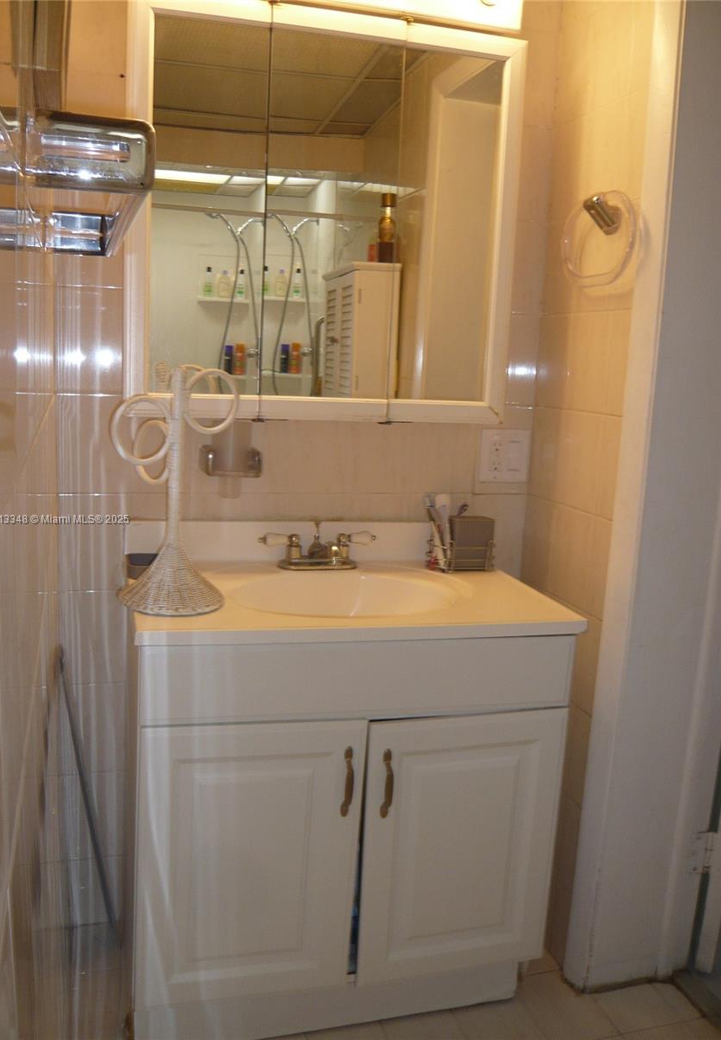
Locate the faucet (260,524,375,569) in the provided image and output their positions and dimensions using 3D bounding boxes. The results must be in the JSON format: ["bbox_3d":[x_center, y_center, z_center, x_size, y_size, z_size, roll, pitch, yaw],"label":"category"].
[{"bbox_3d":[-0.078,0.061,1.729,0.252,0.094,0.144,0,10,-14],"label":"faucet"}]

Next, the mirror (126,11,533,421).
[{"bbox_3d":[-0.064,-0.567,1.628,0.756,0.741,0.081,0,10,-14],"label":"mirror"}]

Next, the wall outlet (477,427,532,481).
[{"bbox_3d":[0.328,-0.144,1.901,0.117,0.117,0.012,0,10,-14],"label":"wall outlet"}]

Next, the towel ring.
[{"bbox_3d":[0.446,-0.518,1.555,0.062,0.159,0.210,0,10,-14],"label":"towel ring"}]

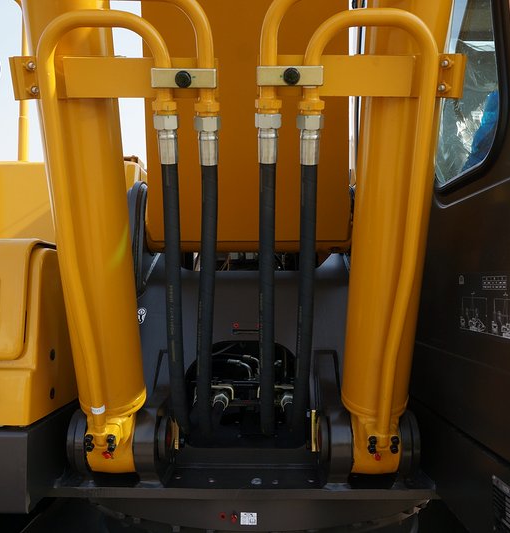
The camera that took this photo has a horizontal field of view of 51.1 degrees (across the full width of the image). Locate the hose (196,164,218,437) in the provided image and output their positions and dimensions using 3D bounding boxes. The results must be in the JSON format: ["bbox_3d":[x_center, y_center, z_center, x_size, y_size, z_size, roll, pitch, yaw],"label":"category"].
[{"bbox_3d":[-0.098,0.090,1.095,0.035,0.599,0.050,2,17,0],"label":"hose"}]

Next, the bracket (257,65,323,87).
[{"bbox_3d":[0.064,-0.340,0.953,0.117,0.034,0.035,0,21,1],"label":"bracket"}]

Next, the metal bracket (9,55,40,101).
[{"bbox_3d":[-0.446,-0.367,1.035,0.054,0.080,0.035,0,21,1],"label":"metal bracket"}]

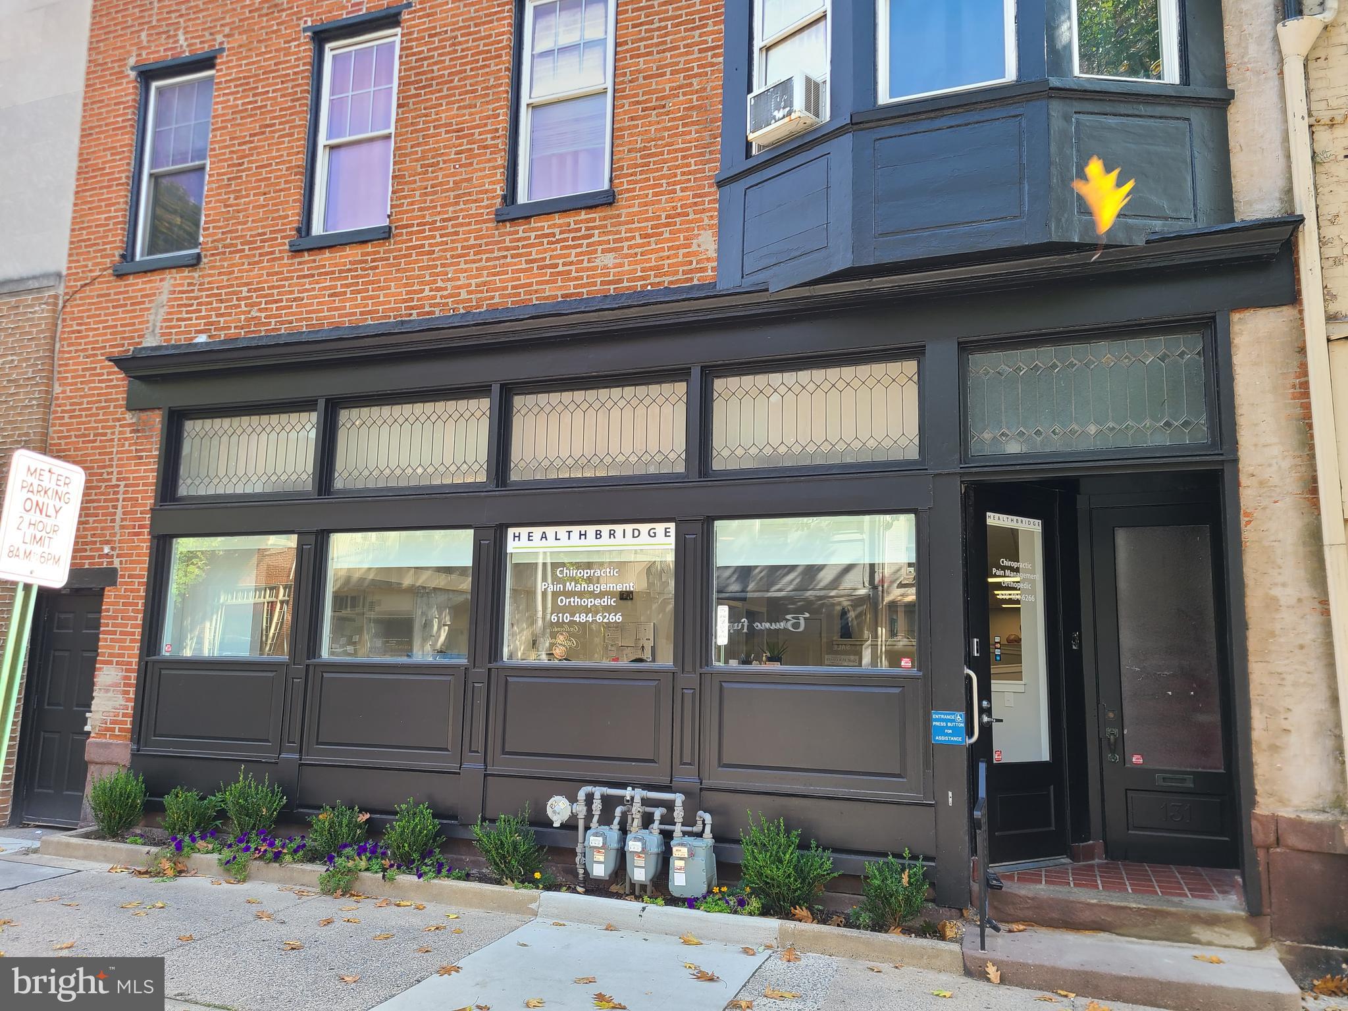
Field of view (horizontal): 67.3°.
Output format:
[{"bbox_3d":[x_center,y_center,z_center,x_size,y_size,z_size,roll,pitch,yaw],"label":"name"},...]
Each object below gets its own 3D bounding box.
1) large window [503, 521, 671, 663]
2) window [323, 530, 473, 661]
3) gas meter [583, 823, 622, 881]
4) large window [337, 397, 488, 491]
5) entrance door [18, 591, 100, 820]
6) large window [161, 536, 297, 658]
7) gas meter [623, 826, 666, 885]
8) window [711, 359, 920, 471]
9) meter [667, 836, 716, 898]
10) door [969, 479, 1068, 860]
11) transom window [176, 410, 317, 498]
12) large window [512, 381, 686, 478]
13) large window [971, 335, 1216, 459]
[{"bbox_3d":[-0.640,0.646,7.479,1.384,1.020,0.080,-2,-9,20],"label":"large window"},{"bbox_3d":[-2.175,0.704,7.942,1.343,1.000,0.100,-2,-8,20],"label":"window"},{"bbox_3d":[-0.470,2.313,6.761,0.196,0.319,0.180,-2,-8,20],"label":"gas meter"},{"bbox_3d":[-2.100,-0.485,8.054,1.431,0.669,0.100,-2,-8,20],"label":"large window"},{"bbox_3d":[-5.595,1.869,9.387,0.904,2.127,0.060,-2,-9,20],"label":"entrance door"},{"bbox_3d":[-3.732,0.764,8.505,1.321,1.005,0.100,-2,-8,20],"label":"large window"},{"bbox_3d":[-0.193,2.303,6.660,0.213,0.331,0.180,-2,-8,20],"label":"gas meter"},{"bbox_3d":[0.948,-0.606,6.953,1.436,0.668,0.100,-2,-8,20],"label":"window"},{"bbox_3d":[0.129,2.339,6.575,0.265,0.365,0.210,-2,-9,20],"label":"meter"},{"bbox_3d":[2.270,1.080,6.711,0.859,2.453,0.060,6,-10,-29],"label":"door"},{"bbox_3d":[-3.725,-0.448,8.818,1.505,0.706,0.080,-2,-9,20],"label":"transom window"},{"bbox_3d":[-0.574,-0.538,7.502,1.410,0.658,0.100,-2,-8,20],"label":"large window"},{"bbox_3d":[2.610,-0.698,6.461,1.423,0.720,0.080,-2,-9,20],"label":"large window"}]

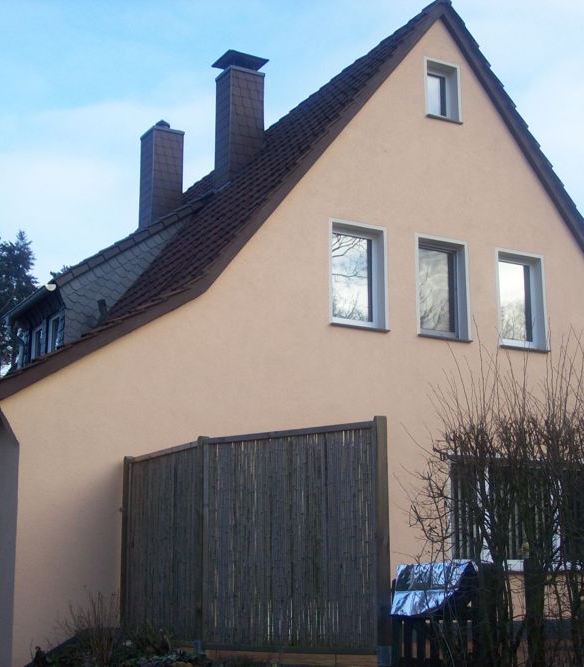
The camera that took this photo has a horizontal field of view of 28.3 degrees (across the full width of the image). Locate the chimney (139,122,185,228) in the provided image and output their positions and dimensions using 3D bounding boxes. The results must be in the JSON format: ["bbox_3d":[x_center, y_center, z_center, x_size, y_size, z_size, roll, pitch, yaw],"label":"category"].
[{"bbox_3d":[-2.374,-2.854,21.117,0.600,2.104,0.680,6,-15,-27],"label":"chimney"}]

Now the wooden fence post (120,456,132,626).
[{"bbox_3d":[-1.678,2.162,11.854,0.090,1.800,0.090,6,-15,-27],"label":"wooden fence post"}]

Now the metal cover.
[{"bbox_3d":[1.165,2.130,9.660,0.680,0.470,0.400,-2,-13,7],"label":"metal cover"}]

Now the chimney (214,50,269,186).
[{"bbox_3d":[-0.847,-3.383,18.942,0.690,2.240,0.690,6,-15,-27],"label":"chimney"}]

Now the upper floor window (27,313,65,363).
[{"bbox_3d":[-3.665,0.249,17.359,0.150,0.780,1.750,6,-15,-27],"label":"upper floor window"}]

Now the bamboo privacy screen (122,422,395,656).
[{"bbox_3d":[-0.598,1.866,10.537,0.468,1.886,3.583,12,-18,-43],"label":"bamboo privacy screen"}]

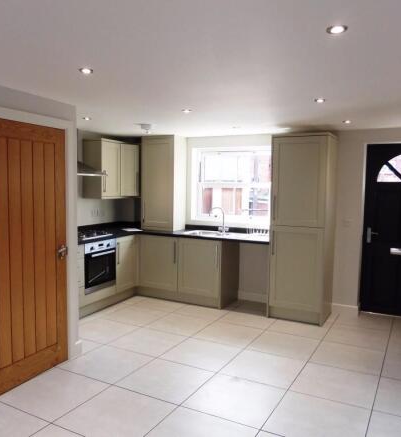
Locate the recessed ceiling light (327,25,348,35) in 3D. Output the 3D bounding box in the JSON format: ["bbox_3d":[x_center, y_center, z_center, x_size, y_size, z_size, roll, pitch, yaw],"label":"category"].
[{"bbox_3d":[0.594,-0.819,1.758,0.092,0.025,0.092,3,5,27],"label":"recessed ceiling light"}]

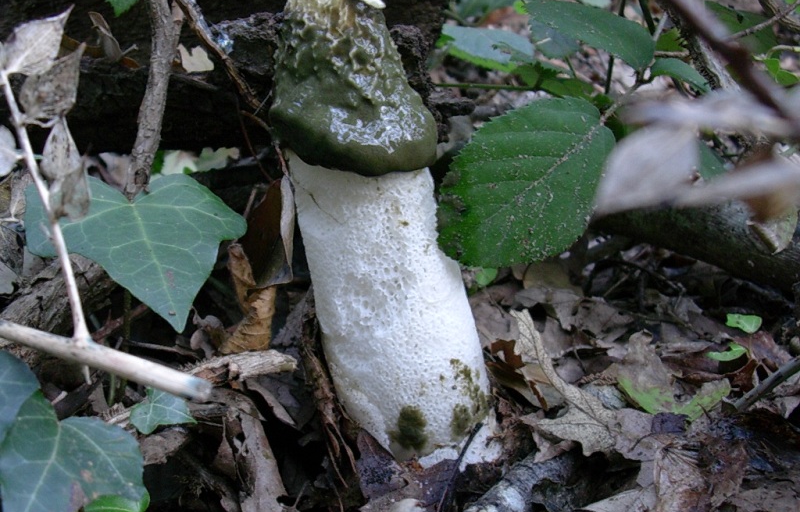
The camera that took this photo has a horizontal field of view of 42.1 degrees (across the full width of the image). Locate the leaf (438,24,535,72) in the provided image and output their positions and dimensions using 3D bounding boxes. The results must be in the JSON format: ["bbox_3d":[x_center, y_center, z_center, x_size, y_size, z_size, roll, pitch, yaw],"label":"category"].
[{"bbox_3d":[0.030,-0.073,0.365,0.033,0.006,0.024,11,32,18],"label":"leaf"}]

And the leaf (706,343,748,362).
[{"bbox_3d":[0.113,0.033,0.360,0.014,0.004,0.010,-15,33,-23],"label":"leaf"}]

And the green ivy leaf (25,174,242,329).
[{"bbox_3d":[-0.079,-0.001,0.310,0.065,0.010,0.055,-13,55,-13],"label":"green ivy leaf"}]

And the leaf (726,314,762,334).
[{"bbox_3d":[0.126,0.025,0.380,0.012,0.004,0.012,-19,36,-29],"label":"leaf"}]

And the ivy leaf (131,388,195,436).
[{"bbox_3d":[-0.072,0.047,0.315,0.018,0.004,0.020,-19,47,-27],"label":"ivy leaf"}]

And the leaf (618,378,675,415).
[{"bbox_3d":[0.079,0.045,0.335,0.018,0.005,0.018,13,33,21],"label":"leaf"}]

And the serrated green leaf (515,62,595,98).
[{"bbox_3d":[0.053,-0.060,0.355,0.030,0.006,0.022,12,33,20],"label":"serrated green leaf"}]

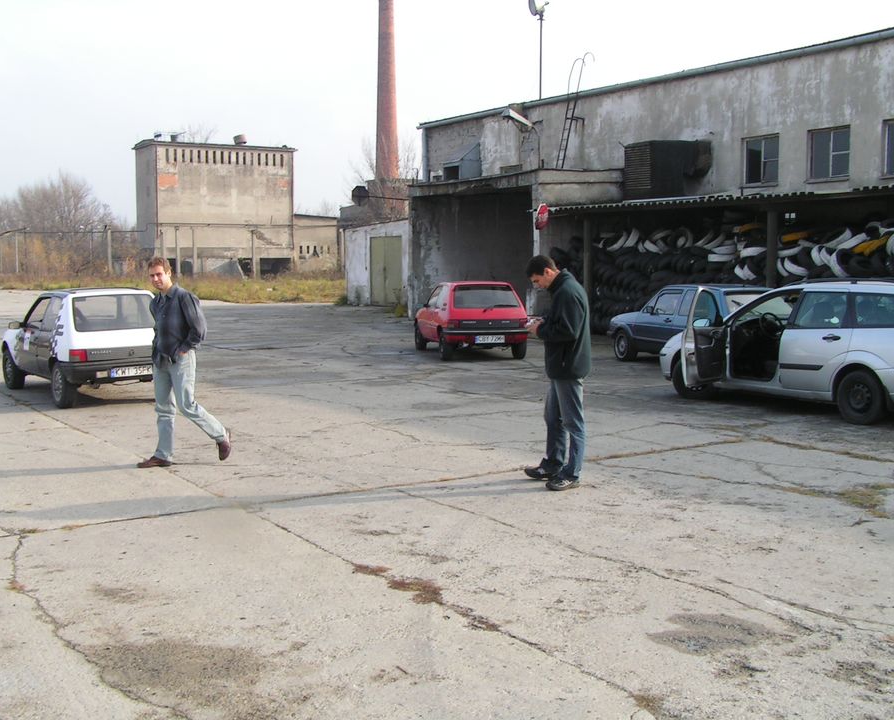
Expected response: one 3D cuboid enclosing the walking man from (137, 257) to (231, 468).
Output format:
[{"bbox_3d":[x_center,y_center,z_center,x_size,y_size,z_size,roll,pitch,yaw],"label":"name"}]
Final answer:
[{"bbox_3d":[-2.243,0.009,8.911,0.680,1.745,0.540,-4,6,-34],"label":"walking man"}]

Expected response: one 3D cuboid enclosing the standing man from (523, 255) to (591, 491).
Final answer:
[{"bbox_3d":[0.819,0.074,8.013,0.470,1.750,0.520,-1,5,-9],"label":"standing man"}]

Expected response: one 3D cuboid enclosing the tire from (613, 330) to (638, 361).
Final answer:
[{"bbox_3d":[3.083,-0.261,18.147,0.170,0.560,0.560,-2,6,-21],"label":"tire"}]

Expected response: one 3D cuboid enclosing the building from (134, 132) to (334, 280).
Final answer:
[{"bbox_3d":[-21.055,-14.442,105.137,18.500,13.200,8.000,-3,6,-31],"label":"building"}]

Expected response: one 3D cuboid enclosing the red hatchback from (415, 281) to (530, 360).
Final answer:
[{"bbox_3d":[0.368,-0.792,19.626,1.570,1.370,3.700,-1,5,-11],"label":"red hatchback"}]

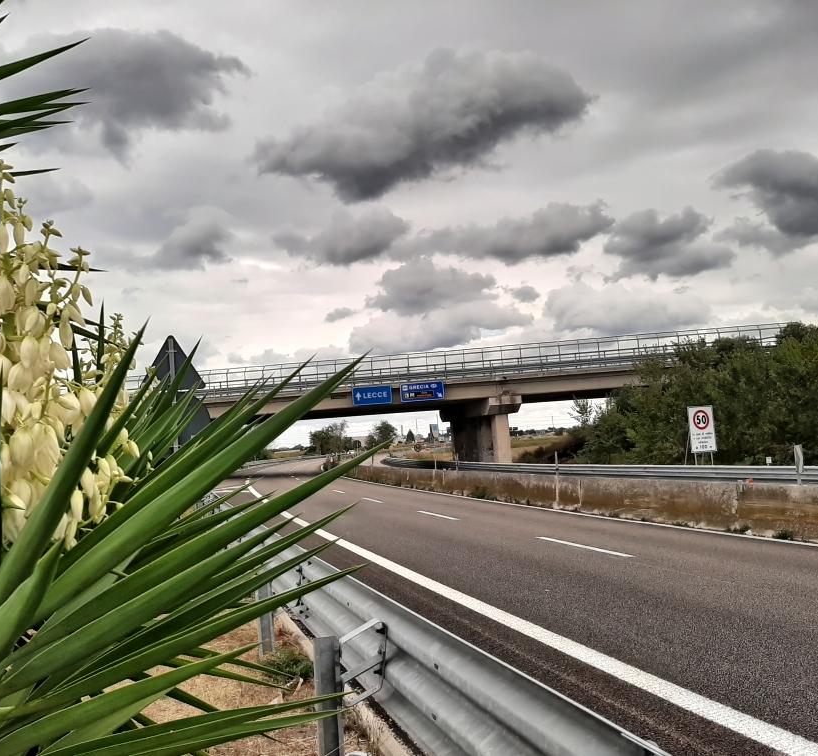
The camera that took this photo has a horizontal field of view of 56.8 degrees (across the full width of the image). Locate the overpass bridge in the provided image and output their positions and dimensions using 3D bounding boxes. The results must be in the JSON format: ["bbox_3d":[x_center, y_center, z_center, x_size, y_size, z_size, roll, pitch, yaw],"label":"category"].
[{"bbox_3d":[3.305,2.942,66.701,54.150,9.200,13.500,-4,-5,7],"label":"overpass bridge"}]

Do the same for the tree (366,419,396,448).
[{"bbox_3d":[-6.356,12.829,175.000,7.063,6.934,6.710,-4,-5,-2],"label":"tree"}]

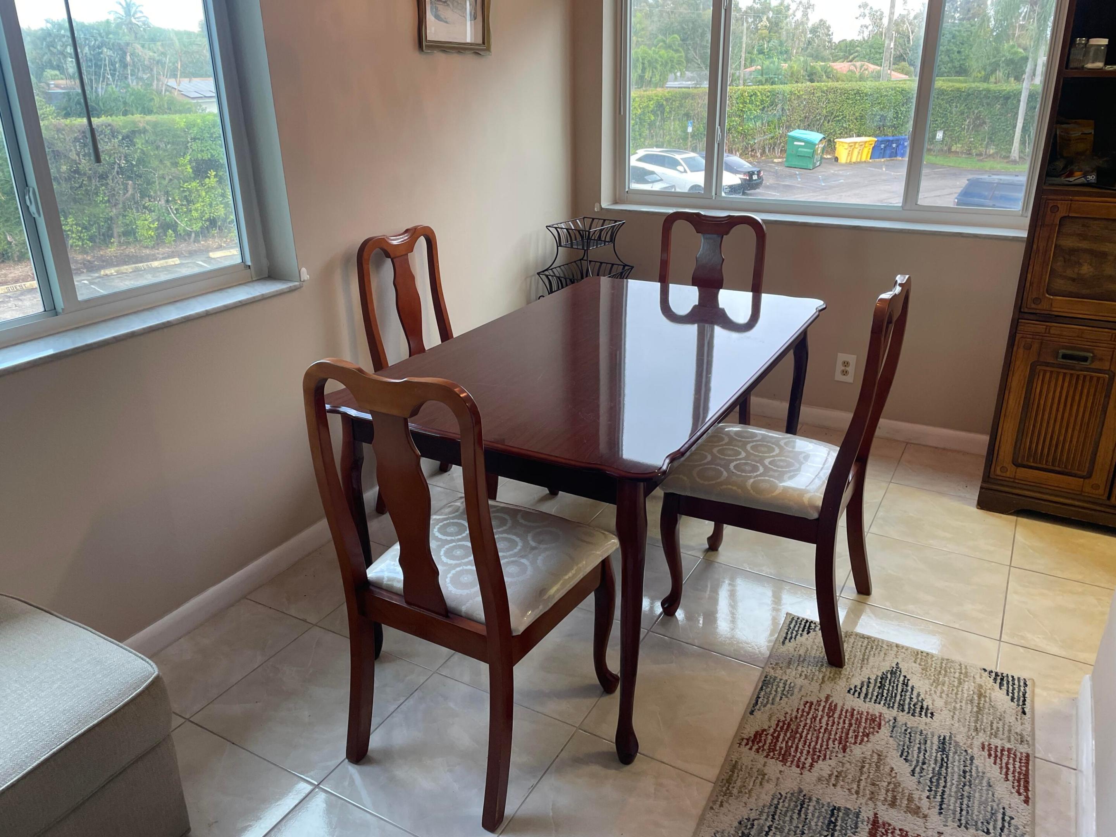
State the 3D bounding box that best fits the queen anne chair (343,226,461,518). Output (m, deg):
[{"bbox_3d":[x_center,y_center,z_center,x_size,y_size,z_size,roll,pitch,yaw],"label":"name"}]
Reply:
[{"bbox_3d":[-0.323,-0.139,2.880,0.542,0.987,0.452,12,25,27],"label":"queen anne chair"}]

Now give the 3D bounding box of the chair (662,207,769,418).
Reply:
[{"bbox_3d":[0.444,-0.198,3.002,0.452,0.987,0.542,10,25,25],"label":"chair"}]

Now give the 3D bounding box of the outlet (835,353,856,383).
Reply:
[{"bbox_3d":[1.221,-0.213,3.556,0.077,0.122,0.006,12,25,27],"label":"outlet"}]

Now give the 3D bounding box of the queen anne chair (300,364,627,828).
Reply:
[{"bbox_3d":[-0.173,0.279,1.866,0.452,0.987,0.542,12,25,27],"label":"queen anne chair"}]

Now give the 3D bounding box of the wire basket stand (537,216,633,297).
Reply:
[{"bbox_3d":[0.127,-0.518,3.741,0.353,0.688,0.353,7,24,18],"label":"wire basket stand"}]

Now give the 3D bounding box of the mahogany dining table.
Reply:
[{"bbox_3d":[0.150,0.136,2.500,0.890,0.759,1.475,12,25,27],"label":"mahogany dining table"}]

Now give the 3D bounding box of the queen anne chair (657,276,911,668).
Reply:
[{"bbox_3d":[0.606,0.092,2.297,0.542,0.987,0.452,12,25,27],"label":"queen anne chair"}]

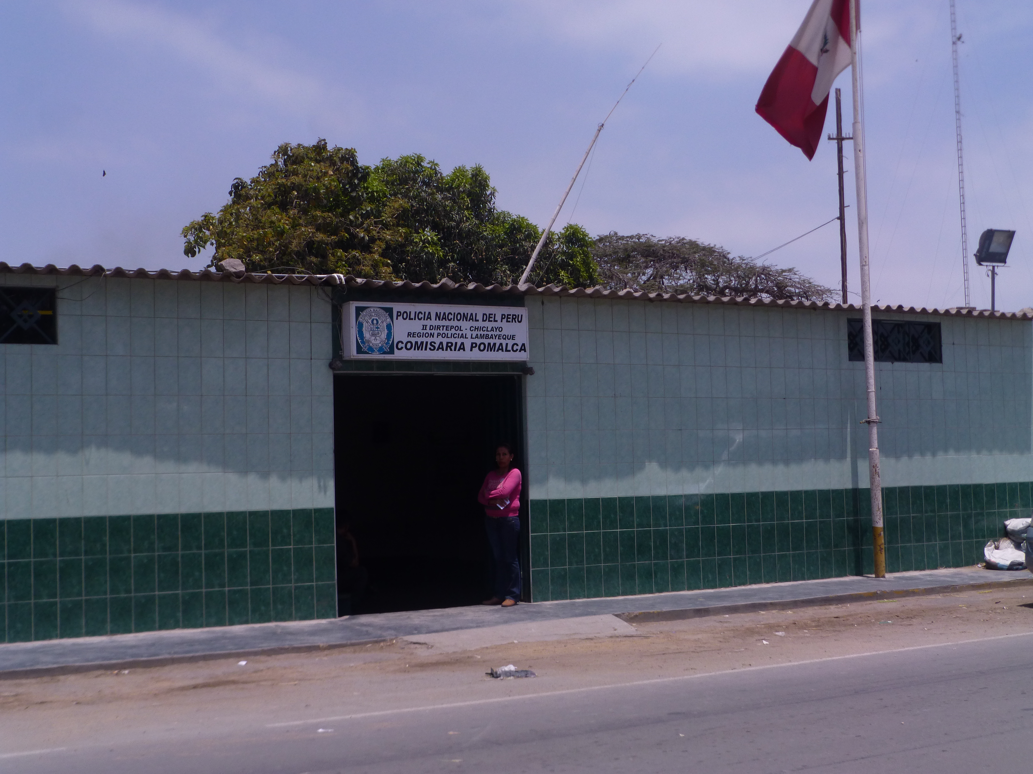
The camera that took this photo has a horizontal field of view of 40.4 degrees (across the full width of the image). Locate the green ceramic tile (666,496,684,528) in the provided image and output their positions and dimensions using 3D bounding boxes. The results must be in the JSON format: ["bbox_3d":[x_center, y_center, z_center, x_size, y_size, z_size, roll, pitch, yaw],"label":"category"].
[{"bbox_3d":[1.628,1.273,14.391,0.201,0.332,0.009,1,-4,-30],"label":"green ceramic tile"}]

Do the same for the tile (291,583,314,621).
[{"bbox_3d":[-1.882,1.910,12.453,0.198,0.312,0.010,0,-4,-29],"label":"tile"}]

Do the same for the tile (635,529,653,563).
[{"bbox_3d":[1.297,1.615,14.243,0.198,0.330,0.010,0,-4,-29],"label":"tile"}]

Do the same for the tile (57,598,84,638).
[{"bbox_3d":[-3.612,1.884,11.377,0.199,0.319,0.010,0,-4,-29],"label":"tile"}]

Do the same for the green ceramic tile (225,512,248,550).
[{"bbox_3d":[-2.440,1.257,12.239,0.202,0.328,0.010,1,-4,-30],"label":"green ceramic tile"}]

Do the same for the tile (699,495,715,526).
[{"bbox_3d":[1.893,1.221,13.904,0.192,0.314,0.010,1,-4,-31],"label":"tile"}]

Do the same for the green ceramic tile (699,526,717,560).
[{"bbox_3d":[1.995,1.606,14.556,0.199,0.330,0.010,0,-4,-29],"label":"green ceramic tile"}]

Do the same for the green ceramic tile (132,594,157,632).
[{"bbox_3d":[-2.954,1.801,11.158,0.189,0.294,0.010,1,-4,-29],"label":"green ceramic tile"}]

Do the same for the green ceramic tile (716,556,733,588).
[{"bbox_3d":[2.187,1.944,14.715,0.198,0.307,0.010,0,-4,-29],"label":"green ceramic tile"}]

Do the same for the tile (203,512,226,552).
[{"bbox_3d":[-2.610,1.245,12.114,0.201,0.332,0.009,1,-4,-30],"label":"tile"}]

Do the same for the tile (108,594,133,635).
[{"bbox_3d":[-3.302,1.898,11.698,0.202,0.328,0.010,1,-4,-30],"label":"tile"}]

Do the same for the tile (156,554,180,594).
[{"bbox_3d":[-2.919,1.558,11.751,0.200,0.330,0.010,1,-4,-30],"label":"tile"}]

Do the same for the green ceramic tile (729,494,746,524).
[{"bbox_3d":[2.229,1.225,14.107,0.192,0.314,0.010,1,-4,-31],"label":"green ceramic tile"}]

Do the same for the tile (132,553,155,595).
[{"bbox_3d":[-3.098,1.562,11.689,0.196,0.330,0.010,0,-4,-29],"label":"tile"}]

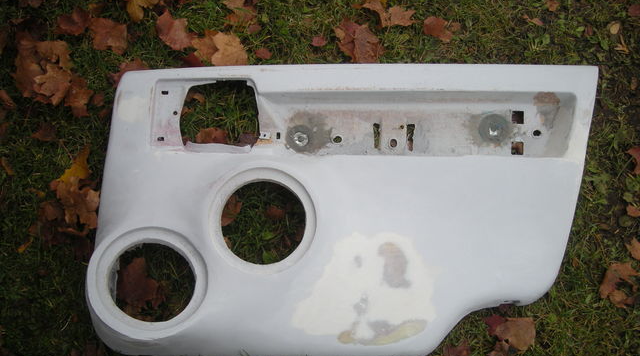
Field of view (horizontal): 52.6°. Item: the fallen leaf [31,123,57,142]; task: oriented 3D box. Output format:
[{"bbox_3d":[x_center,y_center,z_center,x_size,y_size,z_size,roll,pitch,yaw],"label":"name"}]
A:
[{"bbox_3d":[-0.552,-0.091,1.301,0.053,0.018,0.040,6,70,2],"label":"fallen leaf"}]

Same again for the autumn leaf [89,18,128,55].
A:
[{"bbox_3d":[-0.429,-0.283,1.300,0.094,0.020,0.071,10,70,4],"label":"autumn leaf"}]

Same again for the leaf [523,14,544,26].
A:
[{"bbox_3d":[0.459,-0.340,1.395,0.049,0.011,0.015,27,72,9],"label":"leaf"}]

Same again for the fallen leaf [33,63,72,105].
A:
[{"bbox_3d":[-0.523,-0.183,1.263,0.075,0.022,0.067,29,73,10],"label":"fallen leaf"}]

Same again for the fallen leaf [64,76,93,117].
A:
[{"bbox_3d":[-0.467,-0.158,1.255,0.054,0.020,0.090,1,70,0],"label":"fallen leaf"}]

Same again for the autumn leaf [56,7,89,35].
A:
[{"bbox_3d":[-0.530,-0.335,1.386,0.075,0.025,0.061,-28,72,-10],"label":"autumn leaf"}]

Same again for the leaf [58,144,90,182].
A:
[{"bbox_3d":[-0.485,-0.027,1.274,0.059,0.025,0.083,21,71,7],"label":"leaf"}]

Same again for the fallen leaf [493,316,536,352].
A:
[{"bbox_3d":[0.351,0.276,1.165,0.077,0.022,0.067,14,71,5],"label":"fallen leaf"}]

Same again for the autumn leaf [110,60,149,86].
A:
[{"bbox_3d":[-0.374,-0.205,1.272,0.082,0.020,0.068,-8,70,-3],"label":"autumn leaf"}]

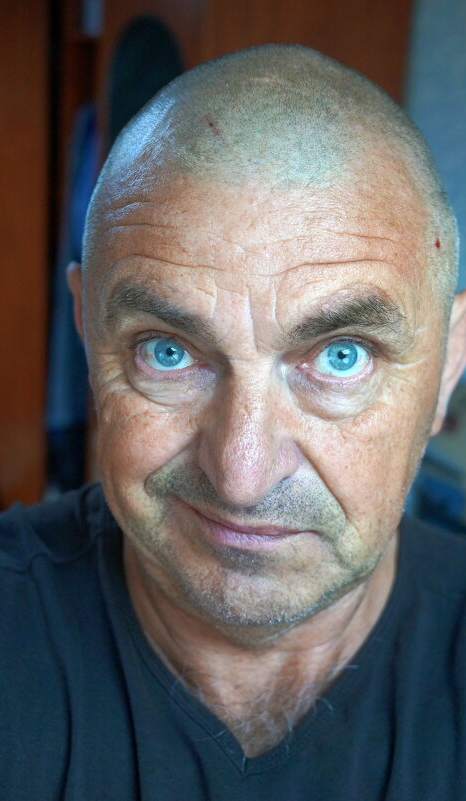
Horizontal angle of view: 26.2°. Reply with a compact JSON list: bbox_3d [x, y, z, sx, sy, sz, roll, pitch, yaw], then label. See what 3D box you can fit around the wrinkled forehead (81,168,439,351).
[{"bbox_3d":[0.011,-0.058,0.410,0.155,0.077,0.061,3,16,5],"label":"wrinkled forehead"}]

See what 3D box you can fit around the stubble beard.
[{"bbox_3d":[0.009,0.057,0.424,0.114,0.075,0.067,3,16,5],"label":"stubble beard"}]

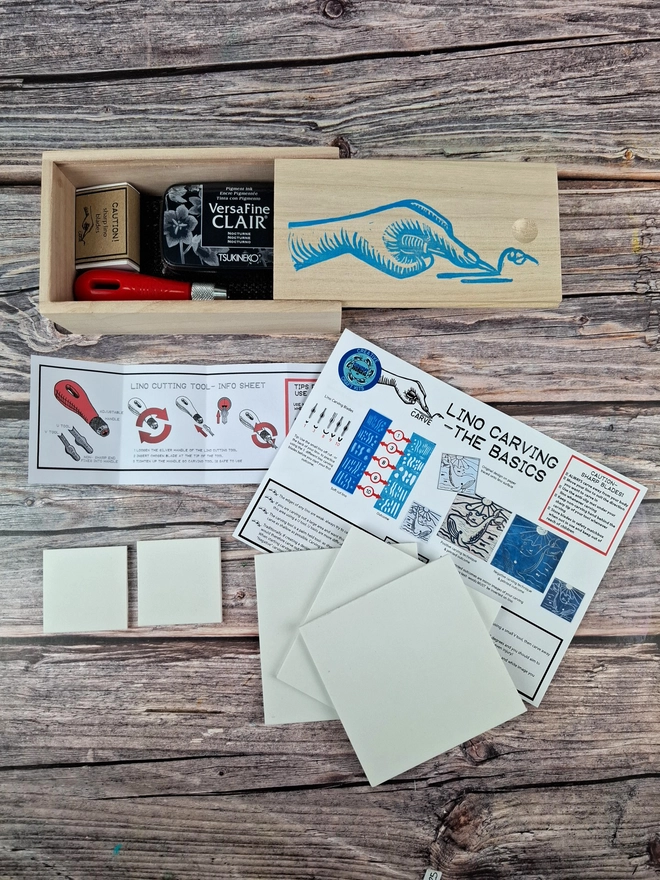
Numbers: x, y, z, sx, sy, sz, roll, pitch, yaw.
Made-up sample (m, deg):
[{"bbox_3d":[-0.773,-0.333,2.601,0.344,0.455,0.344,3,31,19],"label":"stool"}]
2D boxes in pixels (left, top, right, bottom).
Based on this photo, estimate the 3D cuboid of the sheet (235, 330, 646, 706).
[{"bbox_3d":[0.068,0.044,0.358,0.210,0.005,0.148,28,86,3],"label":"sheet"}]

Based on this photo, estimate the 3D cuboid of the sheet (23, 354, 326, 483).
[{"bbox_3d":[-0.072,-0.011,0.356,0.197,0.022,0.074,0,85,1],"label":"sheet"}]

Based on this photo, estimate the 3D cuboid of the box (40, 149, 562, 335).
[{"bbox_3d":[-0.016,-0.117,0.353,0.295,0.044,0.096,0,85,1],"label":"box"}]

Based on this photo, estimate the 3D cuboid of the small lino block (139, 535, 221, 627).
[{"bbox_3d":[-0.092,0.086,0.357,0.050,0.003,0.050,-2,85,0],"label":"small lino block"}]

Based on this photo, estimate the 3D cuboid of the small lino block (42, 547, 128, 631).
[{"bbox_3d":[-0.149,0.091,0.357,0.050,0.003,0.050,-3,85,0],"label":"small lino block"}]

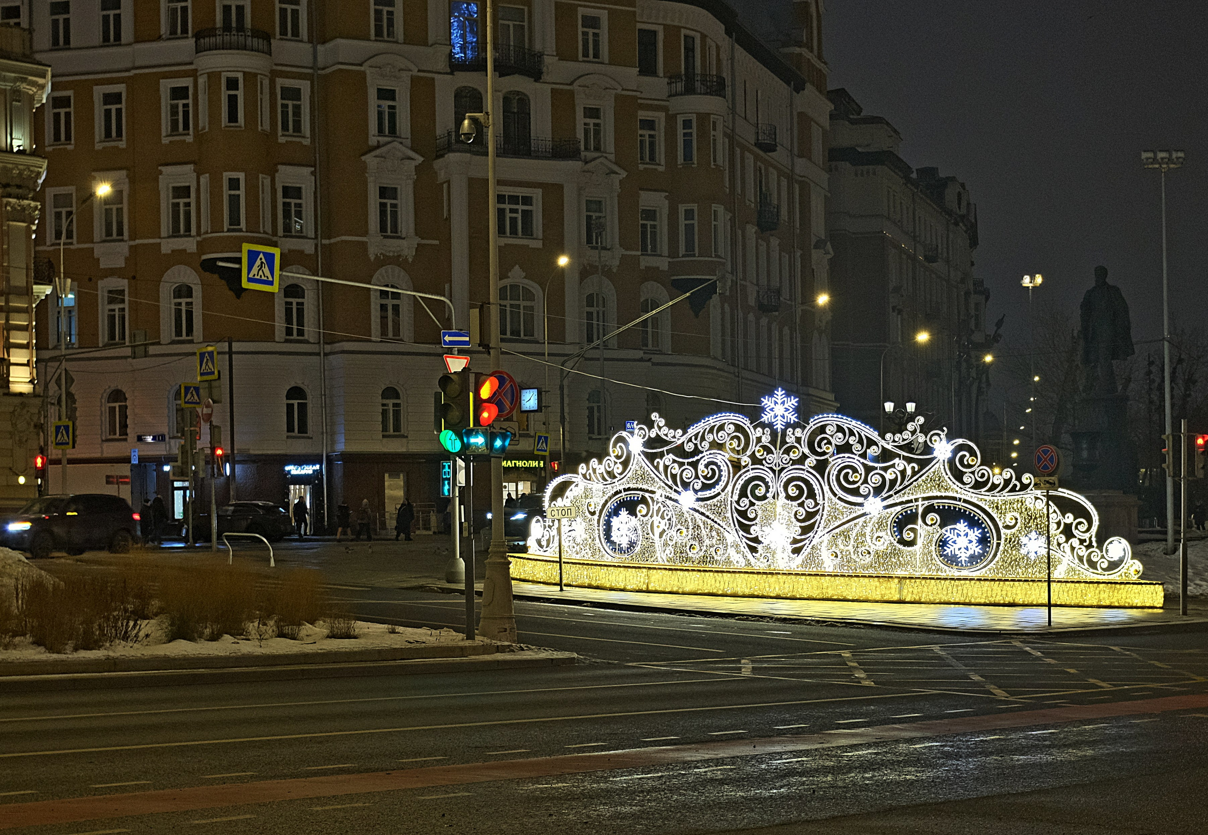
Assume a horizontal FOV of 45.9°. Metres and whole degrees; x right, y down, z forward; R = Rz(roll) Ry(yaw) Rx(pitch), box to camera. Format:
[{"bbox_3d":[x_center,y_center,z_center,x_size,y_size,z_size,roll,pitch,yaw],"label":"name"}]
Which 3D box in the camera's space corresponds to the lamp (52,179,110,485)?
[{"bbox_3d":[-16.835,-1.687,46.000,1.900,11.800,0.500,-2,-2,28],"label":"lamp"}]

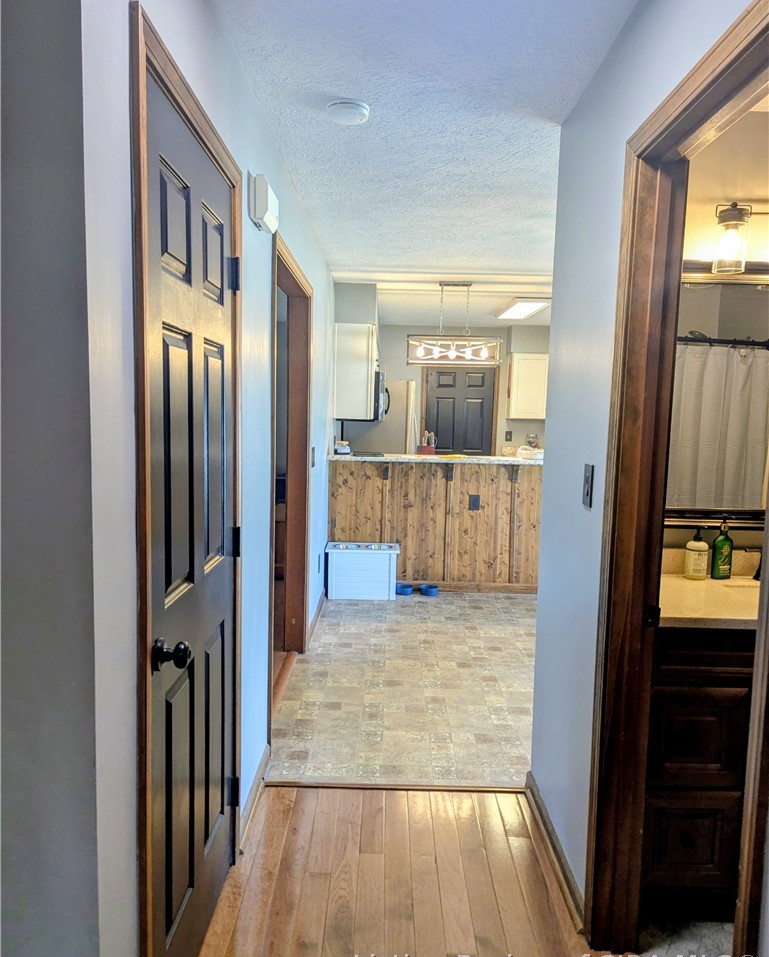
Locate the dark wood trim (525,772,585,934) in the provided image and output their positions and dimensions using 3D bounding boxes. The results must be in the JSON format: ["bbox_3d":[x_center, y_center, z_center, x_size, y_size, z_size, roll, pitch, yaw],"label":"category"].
[{"bbox_3d":[0.553,1.196,2.356,0.024,0.074,0.760,1,6,0],"label":"dark wood trim"}]

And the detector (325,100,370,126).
[{"bbox_3d":[-0.120,-1.235,2.400,0.142,0.042,0.142,1,6,0],"label":"detector"}]

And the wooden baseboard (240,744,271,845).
[{"bbox_3d":[-0.469,1.145,2.619,0.024,0.072,0.620,1,6,0],"label":"wooden baseboard"}]

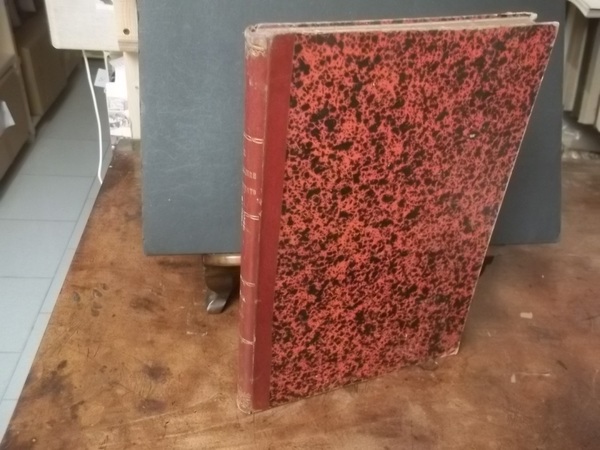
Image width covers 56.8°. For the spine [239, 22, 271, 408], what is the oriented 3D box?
[{"bbox_3d":[-0.040,0.025,0.438,0.014,0.350,0.027,-10,35,-21],"label":"spine"}]

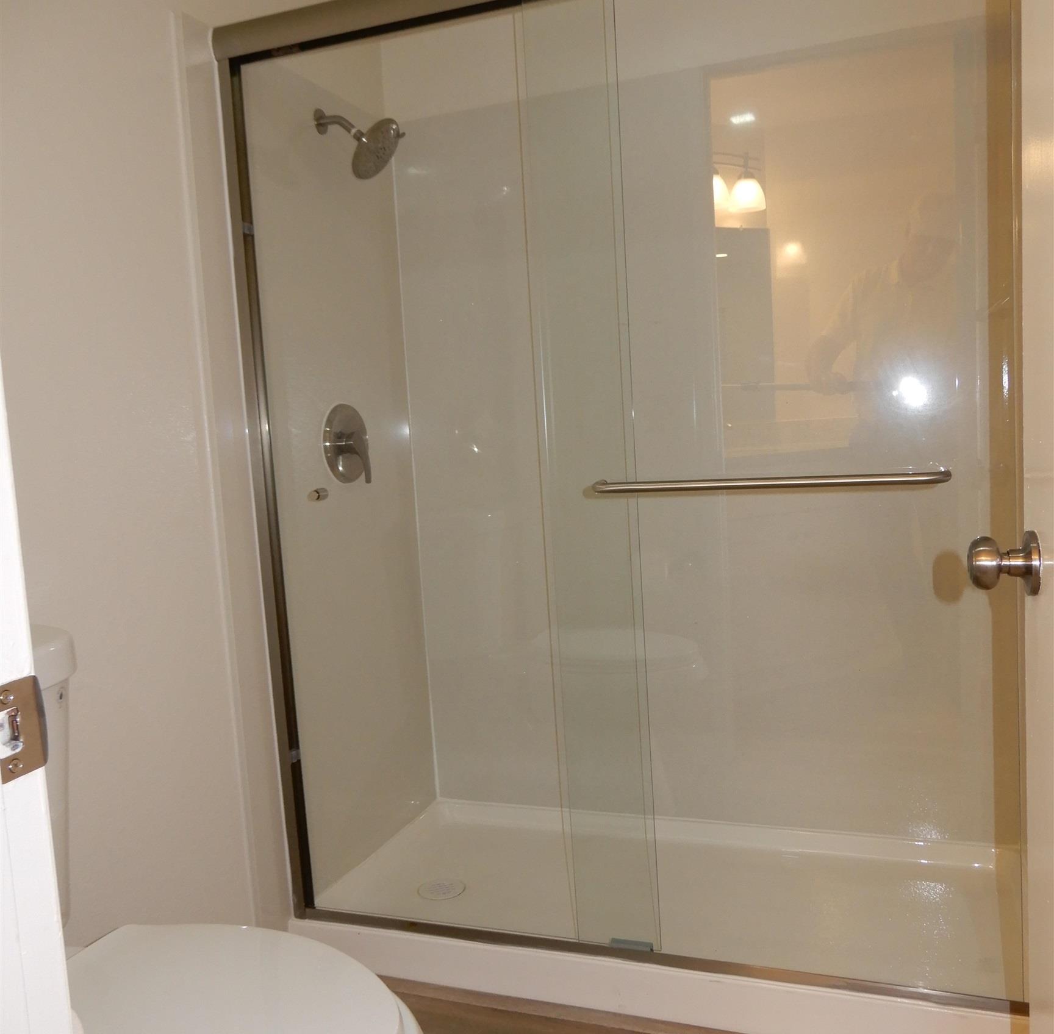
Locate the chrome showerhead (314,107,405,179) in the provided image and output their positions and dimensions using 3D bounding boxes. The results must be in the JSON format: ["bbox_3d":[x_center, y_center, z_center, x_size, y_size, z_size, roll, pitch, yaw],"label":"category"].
[{"bbox_3d":[-0.369,-0.832,2.159,0.194,0.168,0.150,-1,6,20],"label":"chrome showerhead"}]

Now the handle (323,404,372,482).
[{"bbox_3d":[-0.393,-0.169,2.246,0.066,0.181,0.181,-1,6,20],"label":"handle"}]

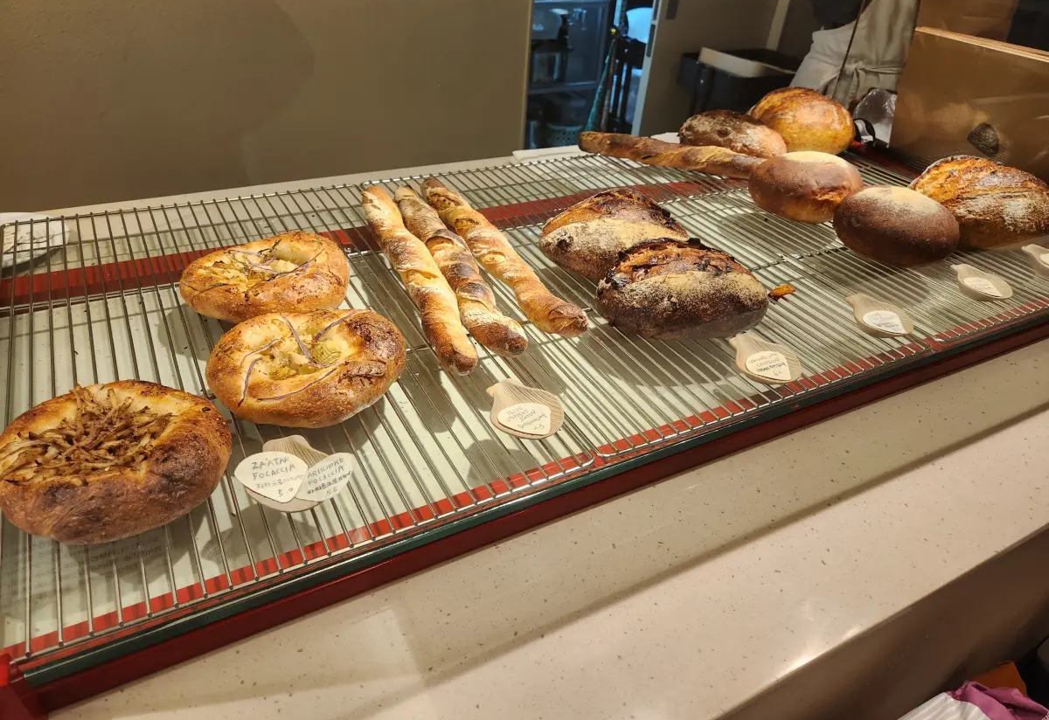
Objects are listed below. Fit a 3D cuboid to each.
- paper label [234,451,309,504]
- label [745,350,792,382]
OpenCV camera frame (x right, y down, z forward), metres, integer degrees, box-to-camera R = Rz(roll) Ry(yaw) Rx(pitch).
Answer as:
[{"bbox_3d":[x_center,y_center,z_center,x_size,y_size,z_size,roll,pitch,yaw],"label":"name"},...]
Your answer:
[{"bbox_3d":[-0.173,0.081,0.477,0.048,0.003,0.052,-7,37,-16],"label":"paper label"},{"bbox_3d":[0.224,0.006,0.634,0.044,0.003,0.045,-9,37,-20],"label":"label"}]

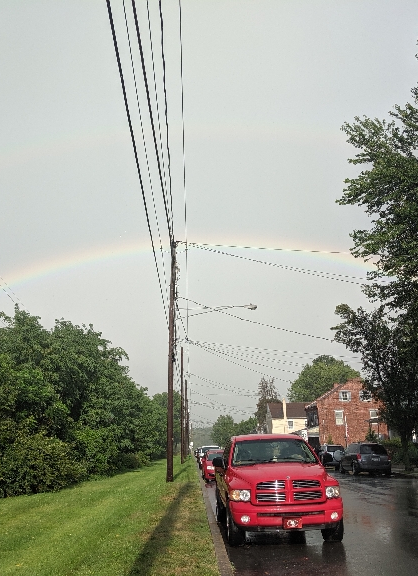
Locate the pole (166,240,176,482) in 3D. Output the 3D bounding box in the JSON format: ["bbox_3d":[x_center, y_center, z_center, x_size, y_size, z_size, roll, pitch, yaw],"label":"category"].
[{"bbox_3d":[-1.876,3.321,29.299,0.320,11.750,0.320,0,-15,-2],"label":"pole"}]

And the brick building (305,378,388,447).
[{"bbox_3d":[15.822,15.639,71.330,8.400,9.000,8.800,0,-15,-2],"label":"brick building"}]

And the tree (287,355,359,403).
[{"bbox_3d":[18.045,19.596,98.811,12.500,16.000,12.500,0,-15,-2],"label":"tree"}]

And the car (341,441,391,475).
[{"bbox_3d":[9.455,10.373,36.421,1.900,1.800,4.750,0,-15,-2],"label":"car"}]

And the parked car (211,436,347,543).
[{"bbox_3d":[1.239,4.054,12.567,2.040,1.920,5.750,0,-15,-2],"label":"parked car"}]

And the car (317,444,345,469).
[{"bbox_3d":[9.132,12.567,44.524,1.800,1.720,4.500,0,-15,-2],"label":"car"}]

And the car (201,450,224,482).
[{"bbox_3d":[0.602,9.684,32.841,1.800,1.520,4.500,0,-15,-2],"label":"car"}]

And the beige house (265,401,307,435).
[{"bbox_3d":[14.866,25.098,106.052,8.500,9.200,9.000,0,-15,-2],"label":"beige house"}]

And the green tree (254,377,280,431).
[{"bbox_3d":[11.849,27.391,127.621,6.000,16.000,6.000,0,-15,-2],"label":"green tree"}]

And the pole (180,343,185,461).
[{"bbox_3d":[-2.735,12.065,61.937,0.320,11.750,0.320,0,-15,-2],"label":"pole"}]

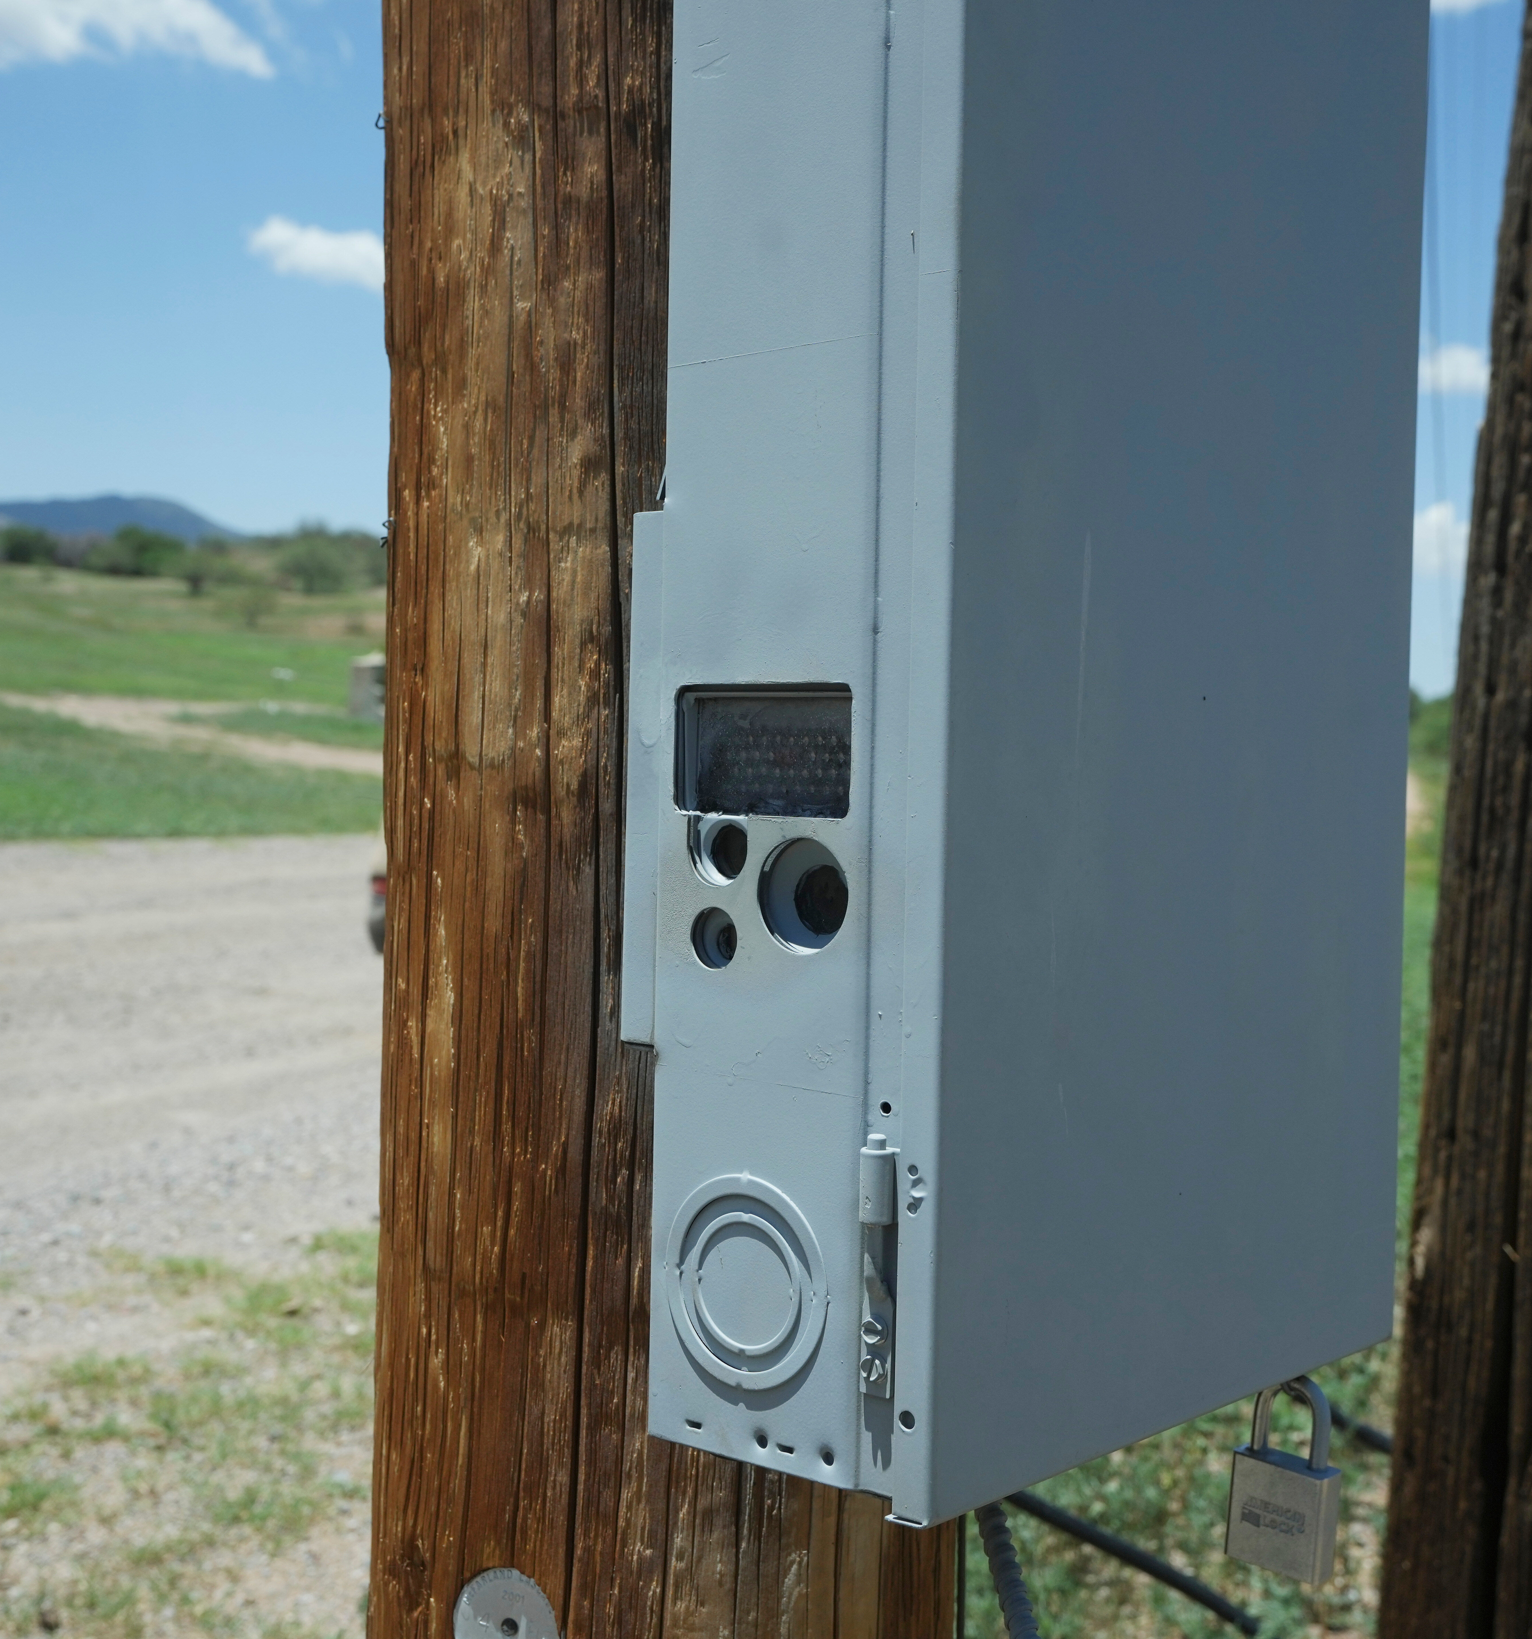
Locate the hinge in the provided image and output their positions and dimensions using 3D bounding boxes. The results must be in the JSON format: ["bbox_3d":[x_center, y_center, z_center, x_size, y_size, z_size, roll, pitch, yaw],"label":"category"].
[{"bbox_3d":[0.038,0.152,0.787,0.013,0.088,0.011,2,2,40],"label":"hinge"}]

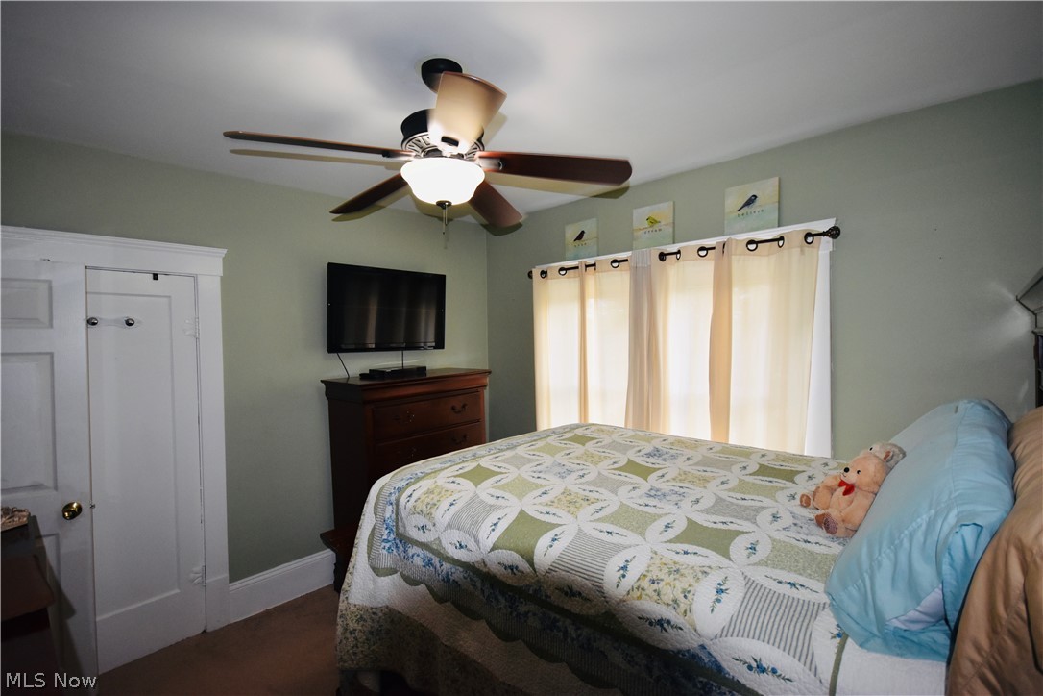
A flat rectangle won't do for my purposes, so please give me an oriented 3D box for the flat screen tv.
[{"bbox_3d":[-0.929,-0.265,3.279,0.891,0.570,0.075,-2,4,-45],"label":"flat screen tv"}]

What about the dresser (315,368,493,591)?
[{"bbox_3d":[-0.733,0.870,3.167,0.455,1.366,1.058,1,2,39],"label":"dresser"}]

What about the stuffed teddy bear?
[{"bbox_3d":[0.985,0.435,1.395,0.185,0.230,0.215,15,5,11],"label":"stuffed teddy bear"}]

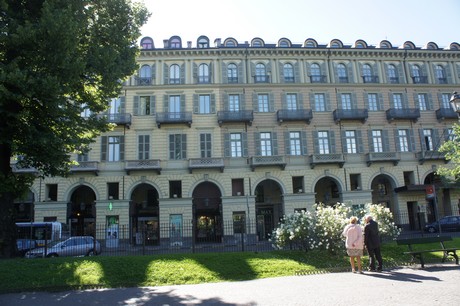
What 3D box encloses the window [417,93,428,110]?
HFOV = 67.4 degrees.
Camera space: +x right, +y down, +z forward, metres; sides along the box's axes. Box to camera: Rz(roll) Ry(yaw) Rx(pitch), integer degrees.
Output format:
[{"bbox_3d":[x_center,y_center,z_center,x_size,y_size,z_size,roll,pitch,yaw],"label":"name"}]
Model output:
[{"bbox_3d":[20.803,-5.431,37.107,1.100,2.020,0.250,-2,-12,-4],"label":"window"}]

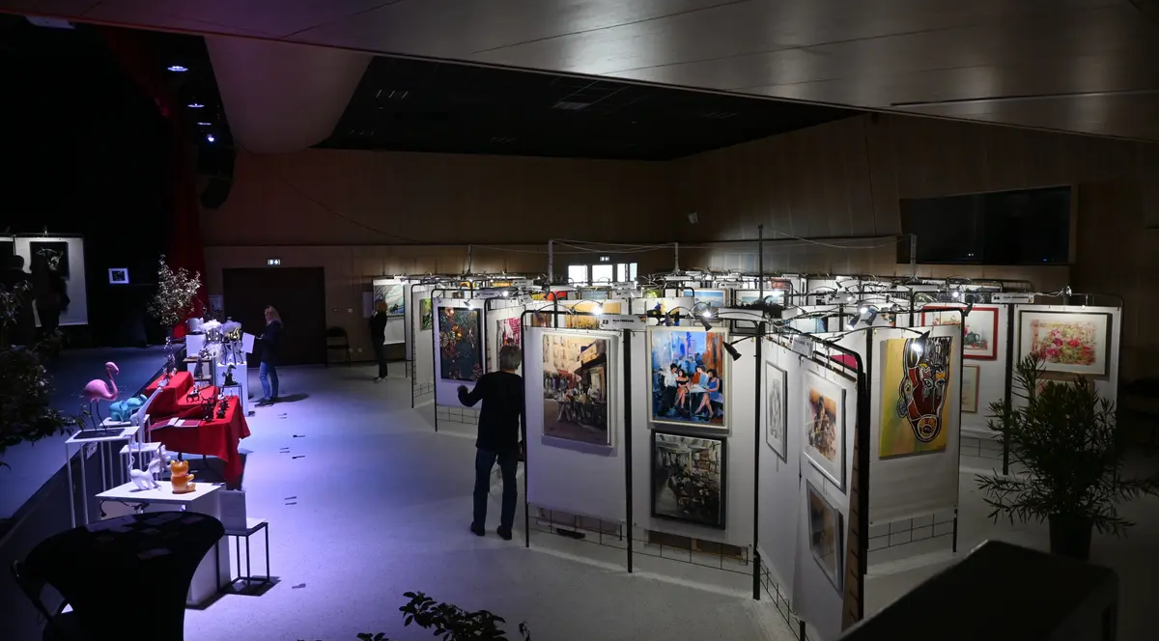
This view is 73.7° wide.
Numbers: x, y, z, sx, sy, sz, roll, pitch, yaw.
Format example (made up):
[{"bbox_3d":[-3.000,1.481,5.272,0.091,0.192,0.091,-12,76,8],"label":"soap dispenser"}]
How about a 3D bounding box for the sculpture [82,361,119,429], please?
[{"bbox_3d":[-3.819,0.609,6.157,0.275,0.553,0.120,-3,5,-25],"label":"sculpture"}]

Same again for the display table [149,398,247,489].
[{"bbox_3d":[-4.249,1.389,8.671,0.800,0.760,1.760,-2,5,-21],"label":"display table"}]

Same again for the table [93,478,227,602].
[{"bbox_3d":[-3.080,1.625,5.731,0.785,0.757,0.420,0,5,9],"label":"table"}]

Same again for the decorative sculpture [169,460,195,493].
[{"bbox_3d":[-2.894,1.136,5.628,0.140,0.230,0.170,2,5,28],"label":"decorative sculpture"}]

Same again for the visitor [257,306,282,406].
[{"bbox_3d":[-5.299,0.575,13.140,0.430,1.663,0.460,-2,5,-20],"label":"visitor"}]

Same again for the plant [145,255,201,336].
[{"bbox_3d":[-7.228,-0.383,13.738,0.960,1.565,0.820,-3,5,-28],"label":"plant"}]

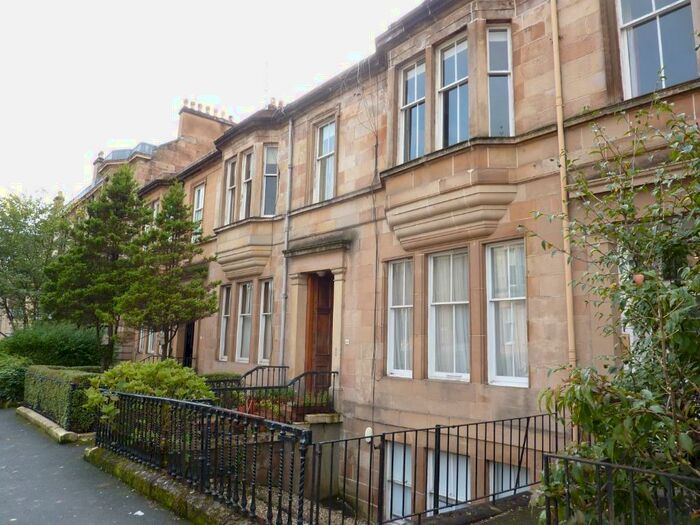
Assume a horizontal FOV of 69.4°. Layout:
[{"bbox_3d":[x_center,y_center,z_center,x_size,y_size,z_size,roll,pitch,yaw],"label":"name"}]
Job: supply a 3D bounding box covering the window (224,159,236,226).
[{"bbox_3d":[-3.593,-2.167,15.501,0.200,2.120,0.830,8,-12,-39],"label":"window"}]

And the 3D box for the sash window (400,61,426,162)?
[{"bbox_3d":[1.230,-2.897,9.760,0.120,2.075,0.772,9,-12,-40],"label":"sash window"}]

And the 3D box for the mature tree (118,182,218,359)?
[{"bbox_3d":[-4.804,0.800,13.469,2.466,6.087,2.466,8,-12,-39],"label":"mature tree"}]

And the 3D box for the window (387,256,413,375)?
[{"bbox_3d":[1.038,1.086,9.916,0.200,2.310,0.830,8,-12,-39],"label":"window"}]

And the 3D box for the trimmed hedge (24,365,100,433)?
[{"bbox_3d":[-6.955,3.204,12.214,0.850,0.920,5.600,8,-12,-39],"label":"trimmed hedge"}]

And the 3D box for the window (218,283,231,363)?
[{"bbox_3d":[-3.768,1.881,15.665,0.200,2.330,0.800,8,-12,-39],"label":"window"}]

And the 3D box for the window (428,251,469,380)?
[{"bbox_3d":[1.792,0.934,9.027,0.120,2.308,0.962,9,-12,-40],"label":"window"}]

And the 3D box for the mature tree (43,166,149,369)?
[{"bbox_3d":[-6.723,0.585,13.552,2.442,6.579,2.442,8,-12,-39],"label":"mature tree"}]

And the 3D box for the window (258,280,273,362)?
[{"bbox_3d":[-2.243,1.636,13.840,0.200,2.330,0.780,8,-12,-39],"label":"window"}]

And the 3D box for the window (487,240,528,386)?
[{"bbox_3d":[2.541,0.820,8.122,0.200,2.320,0.840,8,-12,-39],"label":"window"}]

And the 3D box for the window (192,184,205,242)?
[{"bbox_3d":[-5.388,-1.738,18.292,0.200,2.130,0.930,8,-12,-39],"label":"window"}]

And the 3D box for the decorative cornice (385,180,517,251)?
[{"bbox_3d":[1.516,-0.732,9.136,0.450,0.810,3.170,8,-12,-39],"label":"decorative cornice"}]

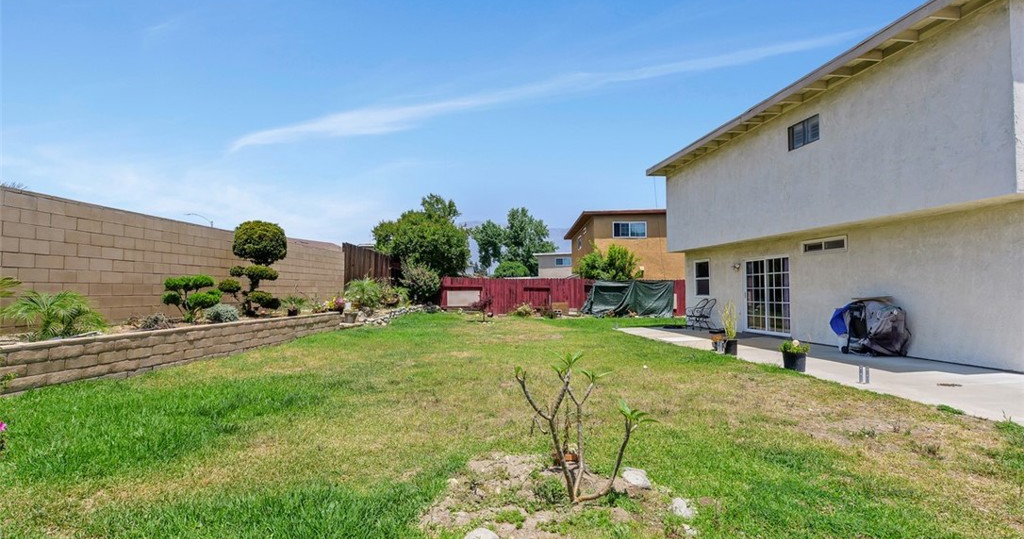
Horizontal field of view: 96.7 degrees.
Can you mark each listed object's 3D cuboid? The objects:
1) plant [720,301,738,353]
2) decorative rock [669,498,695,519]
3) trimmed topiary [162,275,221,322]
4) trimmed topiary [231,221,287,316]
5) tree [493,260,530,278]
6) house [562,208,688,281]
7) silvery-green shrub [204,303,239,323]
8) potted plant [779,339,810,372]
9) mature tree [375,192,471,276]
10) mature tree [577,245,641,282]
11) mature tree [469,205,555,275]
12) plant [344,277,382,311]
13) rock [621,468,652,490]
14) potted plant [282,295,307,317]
[{"bbox_3d":[4.167,1.105,8.700,0.330,1.040,0.320,0,-3,0],"label":"plant"},{"bbox_3d":[0.891,1.250,2.400,0.120,0.080,0.100,0,-3,0],"label":"decorative rock"},{"bbox_3d":[-6.268,0.567,8.900,0.880,0.940,1.000,0,-2,3],"label":"trimmed topiary"},{"bbox_3d":[-5.737,-0.024,10.300,1.260,2.140,1.100,0,-3,3],"label":"trimmed topiary"},{"bbox_3d":[0.000,1.135,35.000,2.900,3.400,2.900,0,-3,2],"label":"tree"},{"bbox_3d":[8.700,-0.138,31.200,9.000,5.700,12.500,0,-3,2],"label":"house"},{"bbox_3d":[-5.589,0.836,8.722,0.580,0.406,0.560,0,-3,0],"label":"silvery-green shrub"},{"bbox_3d":[4.345,1.315,7.000,0.420,0.500,0.420,0,-2,-6],"label":"potted plant"},{"bbox_3d":[-4.892,-0.811,24.600,5.300,6.400,5.000,0,-2,0],"label":"mature tree"},{"bbox_3d":[5.259,0.518,24.800,3.400,3.700,2.900,0,-2,0],"label":"mature tree"},{"bbox_3d":[0.181,-1.934,55.000,10.200,11.200,9.000,0,-2,0],"label":"mature tree"},{"bbox_3d":[-5.156,0.816,15.800,1.300,1.150,1.250,0,-3,3],"label":"plant"},{"bbox_3d":[0.744,1.249,2.720,0.175,0.090,0.140,0,-3,0],"label":"rock"},{"bbox_3d":[-5.831,0.965,12.200,0.560,0.580,0.560,0,-2,3],"label":"potted plant"}]

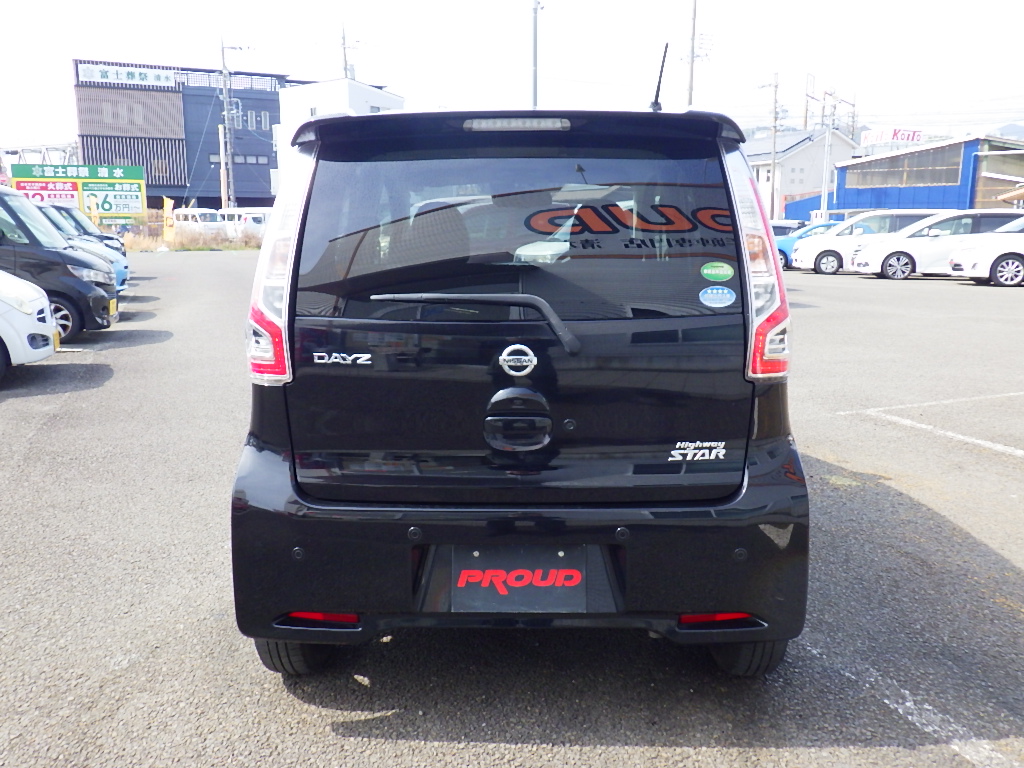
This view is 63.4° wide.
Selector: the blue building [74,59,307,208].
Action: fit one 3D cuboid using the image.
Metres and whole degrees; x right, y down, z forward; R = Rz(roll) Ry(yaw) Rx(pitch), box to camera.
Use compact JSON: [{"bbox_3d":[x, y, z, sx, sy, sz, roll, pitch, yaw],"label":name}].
[{"bbox_3d":[-25.600,-18.507,68.621,17.500,12.500,12.000,-5,12,-25],"label":"blue building"}]

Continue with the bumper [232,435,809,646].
[{"bbox_3d":[0.020,0.407,2.108,1.470,0.490,0.320,0,11,0],"label":"bumper"}]

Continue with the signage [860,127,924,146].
[{"bbox_3d":[57.500,-37.392,125.142,9.600,2.700,2.000,0,11,0],"label":"signage"}]

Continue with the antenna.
[{"bbox_3d":[0.387,-0.788,2.148,0.035,0.170,0.140,0,11,0],"label":"antenna"}]

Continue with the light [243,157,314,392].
[{"bbox_3d":[-0.576,-0.290,2.022,0.175,0.540,0.220,0,11,0],"label":"light"}]

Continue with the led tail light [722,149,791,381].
[{"bbox_3d":[0.605,-0.290,2.022,0.175,0.540,0.220,0,11,0],"label":"led tail light"}]

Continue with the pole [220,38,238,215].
[{"bbox_3d":[-18.700,-15.978,54.952,0.700,12.800,0.700,0,11,0],"label":"pole"}]

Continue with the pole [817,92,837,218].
[{"bbox_3d":[12.850,-8.603,33.980,0.400,6.400,0.400,0,11,0],"label":"pole"}]

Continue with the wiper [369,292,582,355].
[{"bbox_3d":[-0.085,-0.141,1.934,0.495,0.145,0.080,0,11,0],"label":"wiper"}]

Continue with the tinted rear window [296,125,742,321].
[{"bbox_3d":[0.020,-0.372,1.975,1.060,0.440,0.140,0,11,0],"label":"tinted rear window"}]

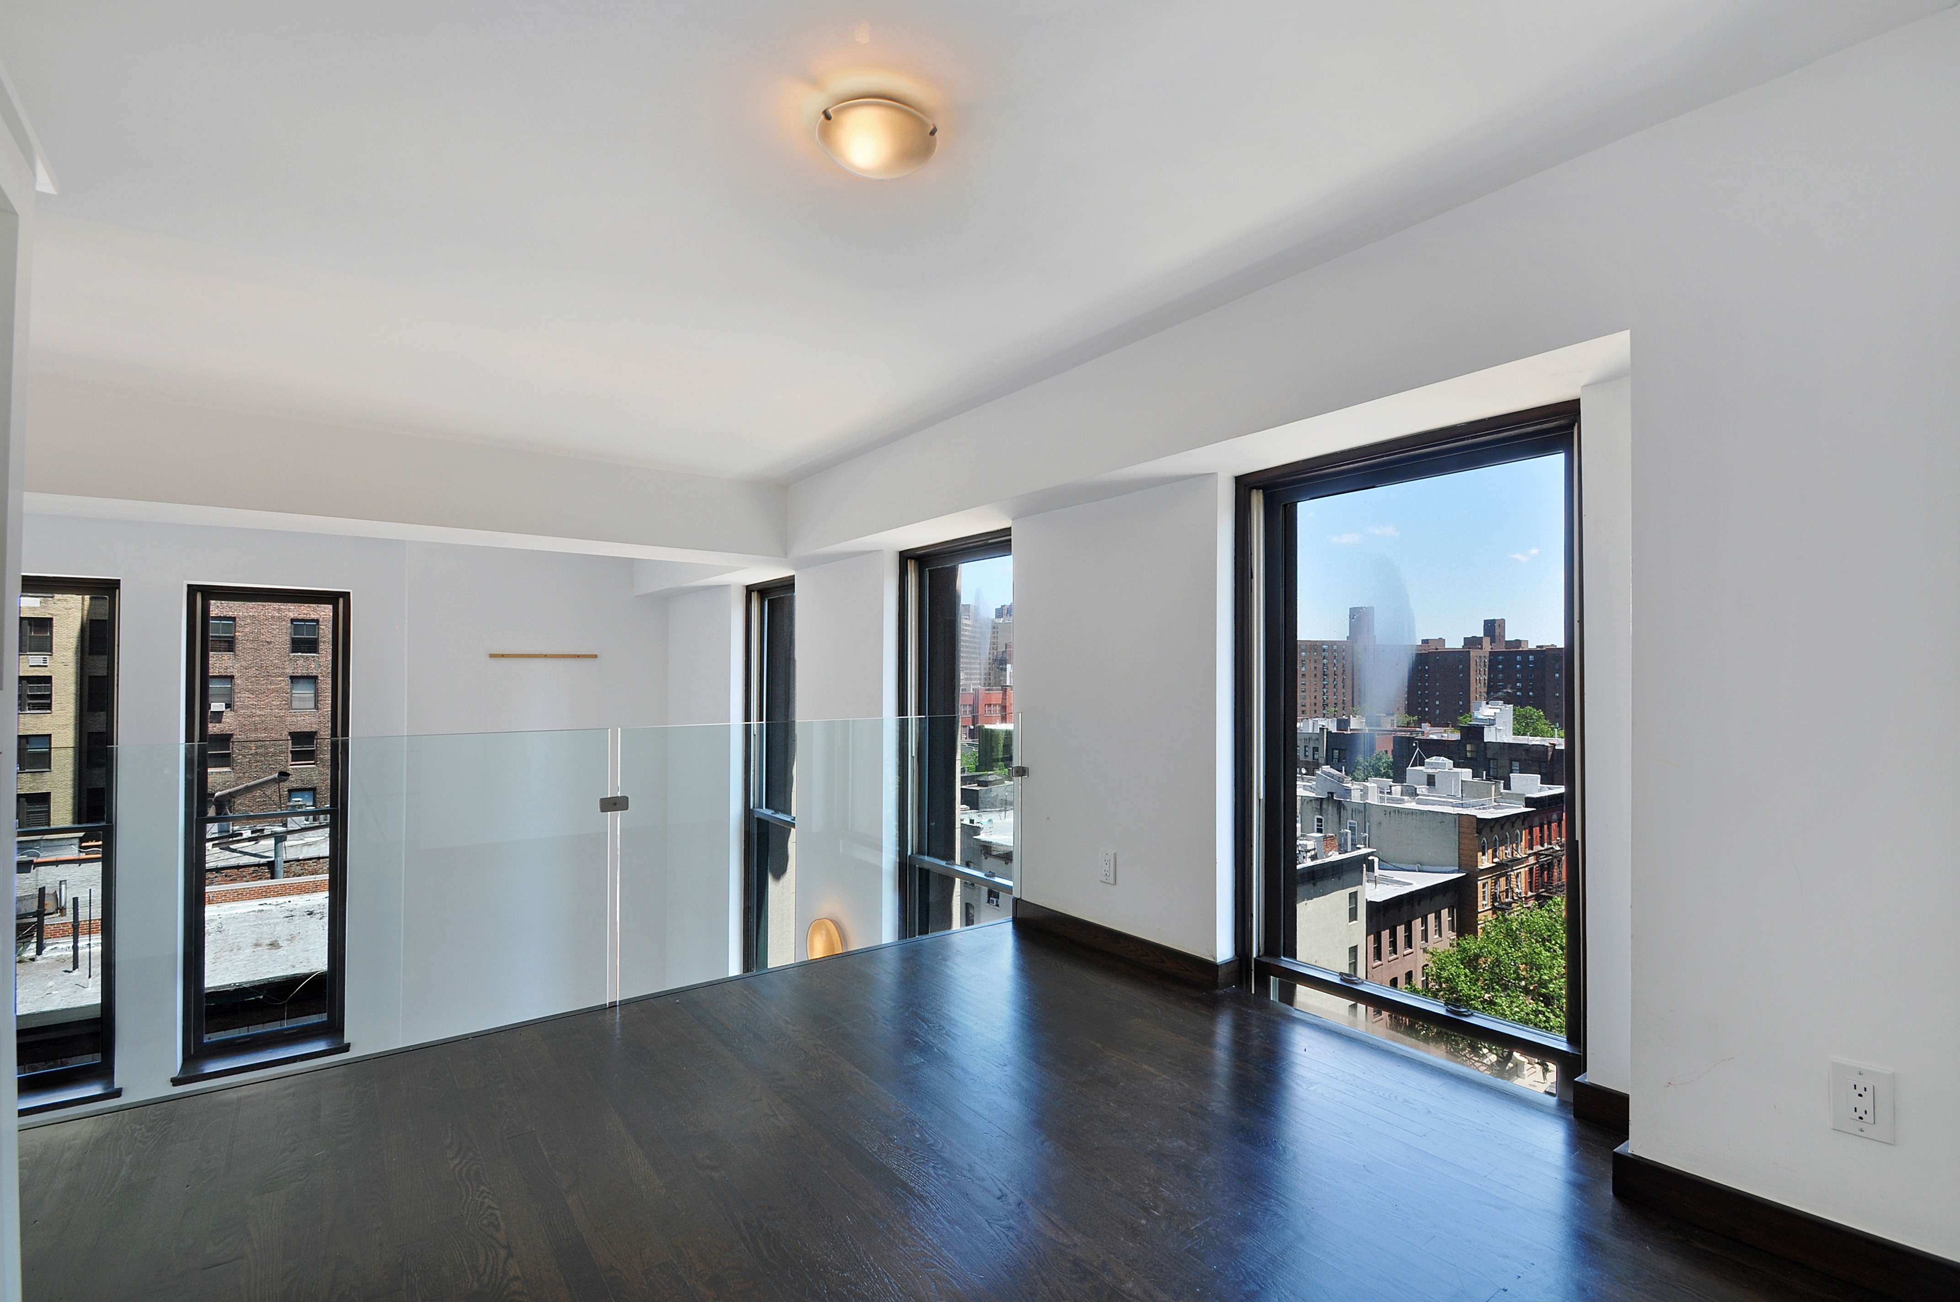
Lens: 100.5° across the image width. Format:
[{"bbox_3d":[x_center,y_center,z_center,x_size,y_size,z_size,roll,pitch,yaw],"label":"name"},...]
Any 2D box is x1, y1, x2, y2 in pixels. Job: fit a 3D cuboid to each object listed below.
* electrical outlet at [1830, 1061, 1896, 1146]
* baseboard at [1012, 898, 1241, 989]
[{"bbox_3d":[1.509,0.771,1.394,0.009,0.124,0.078,1,-2,-39],"label":"electrical outlet"},{"bbox_3d":[0.528,1.125,3.225,0.125,0.093,1.062,1,-2,-39],"label":"baseboard"}]

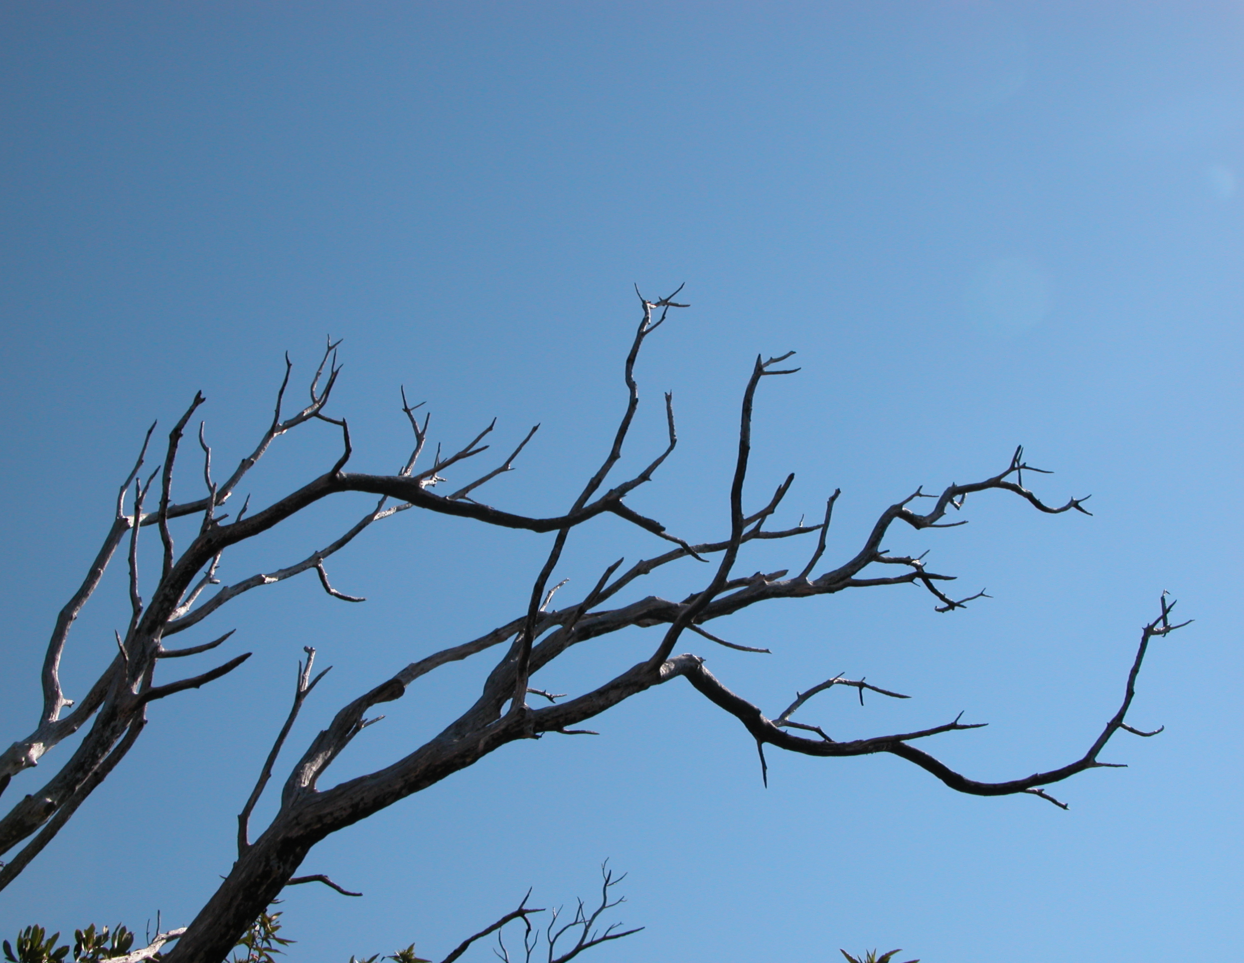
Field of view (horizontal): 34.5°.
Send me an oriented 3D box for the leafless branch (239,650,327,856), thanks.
[{"bbox_3d":[-0.843,0.672,5.000,0.225,0.510,0.160,0,-20,0],"label":"leafless branch"}]

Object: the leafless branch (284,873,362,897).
[{"bbox_3d":[-0.746,1.008,5.000,0.193,0.060,0.090,0,-20,0],"label":"leafless branch"}]

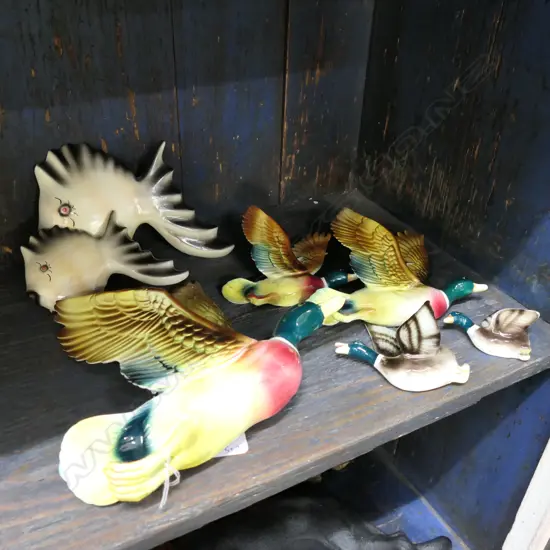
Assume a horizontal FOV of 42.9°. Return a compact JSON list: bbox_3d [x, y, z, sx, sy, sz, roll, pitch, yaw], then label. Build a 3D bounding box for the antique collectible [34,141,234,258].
[{"bbox_3d":[-0.134,-0.068,0.694,0.182,0.129,0.034,-8,18,-14],"label":"antique collectible"}]

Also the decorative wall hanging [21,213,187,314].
[{"bbox_3d":[-0.158,-0.017,0.659,0.146,0.082,0.026,-14,12,-22],"label":"decorative wall hanging"}]

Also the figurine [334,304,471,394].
[{"bbox_3d":[0.107,0.061,0.597,0.115,0.040,0.068,6,34,6],"label":"figurine"}]

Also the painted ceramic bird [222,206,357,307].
[{"bbox_3d":[0.010,-0.018,0.668,0.133,0.062,0.083,-5,34,-10],"label":"painted ceramic bird"}]

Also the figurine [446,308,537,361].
[{"bbox_3d":[0.190,0.047,0.628,0.083,0.034,0.035,14,36,17],"label":"figurine"}]

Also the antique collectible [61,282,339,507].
[{"bbox_3d":[-0.051,0.044,0.530,0.268,0.106,0.121,-25,42,-34],"label":"antique collectible"}]

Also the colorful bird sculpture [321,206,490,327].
[{"bbox_3d":[0.112,-0.011,0.648,0.173,0.079,0.094,-5,34,-10],"label":"colorful bird sculpture"}]

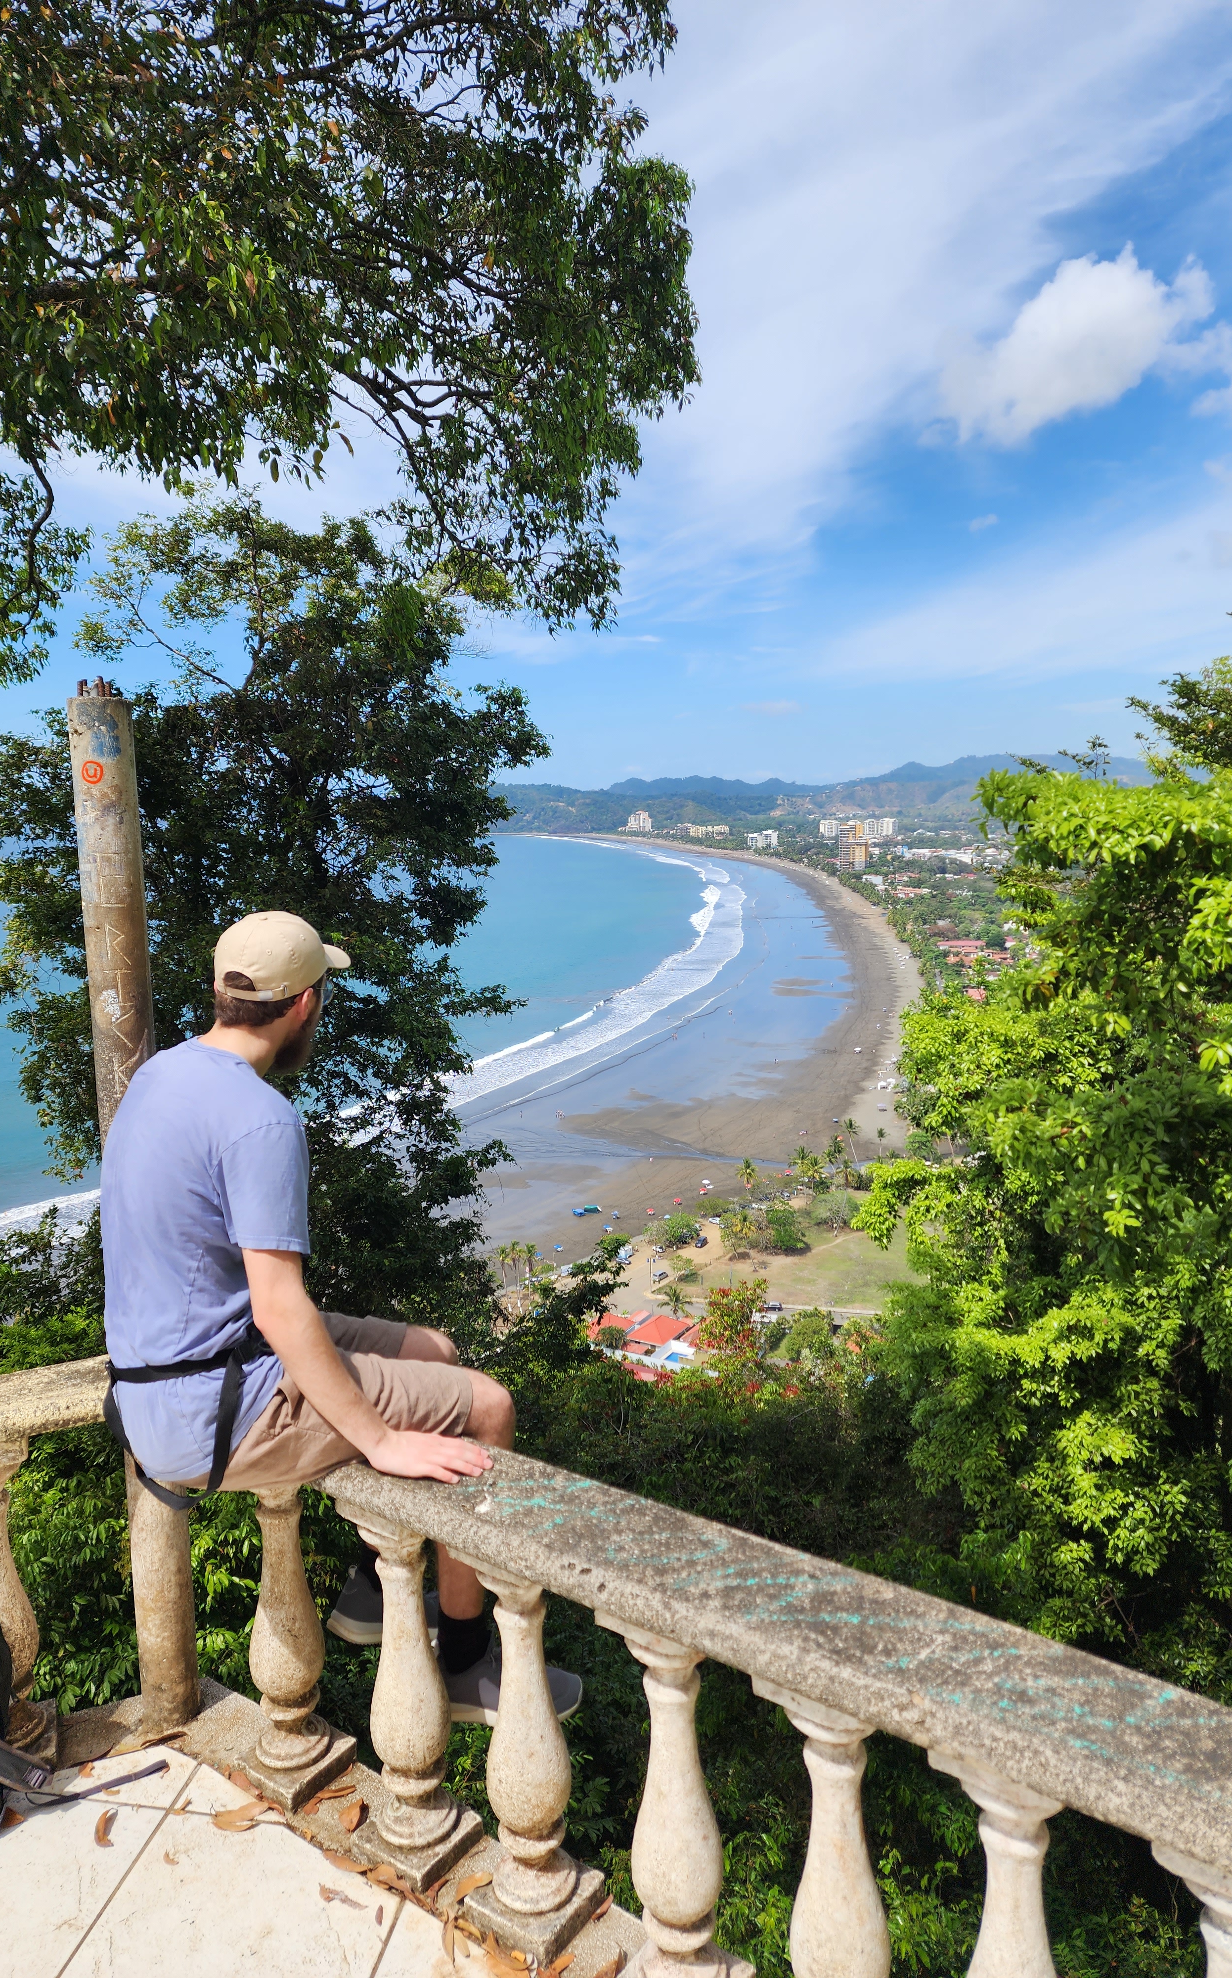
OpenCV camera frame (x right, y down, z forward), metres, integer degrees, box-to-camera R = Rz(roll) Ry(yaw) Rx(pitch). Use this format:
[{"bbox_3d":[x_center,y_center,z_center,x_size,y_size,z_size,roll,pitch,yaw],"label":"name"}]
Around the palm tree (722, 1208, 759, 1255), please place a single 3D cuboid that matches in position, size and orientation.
[{"bbox_3d":[32.030,62.822,340.000,9.000,10.500,9.000,0,9,0],"label":"palm tree"}]

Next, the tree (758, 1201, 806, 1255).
[{"bbox_3d":[43.420,62.771,343.000,12.000,10.500,12.000,0,9,0],"label":"tree"}]

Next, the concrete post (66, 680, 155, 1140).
[{"bbox_3d":[-0.833,0.426,2.282,0.107,1.873,0.107,0,9,0],"label":"concrete post"}]

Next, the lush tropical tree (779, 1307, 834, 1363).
[{"bbox_3d":[41.157,74.938,283.000,11.000,8.500,11.000,0,9,0],"label":"lush tropical tree"}]

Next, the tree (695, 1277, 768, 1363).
[{"bbox_3d":[11.481,32.818,130.000,7.000,8.200,7.000,0,9,0],"label":"tree"}]

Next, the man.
[{"bbox_3d":[-0.440,0.575,2.220,0.570,1.400,0.700,7,11,39],"label":"man"}]

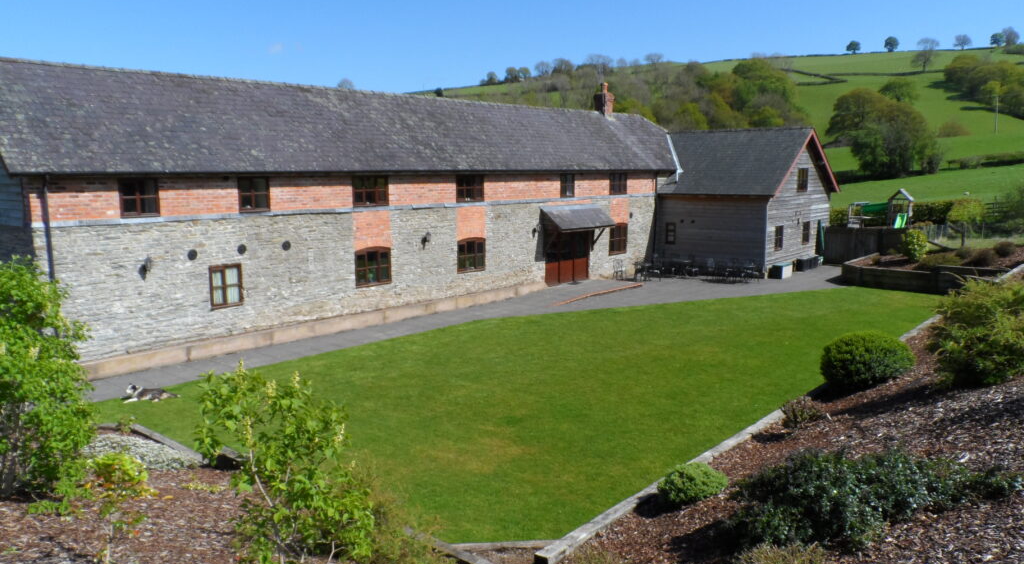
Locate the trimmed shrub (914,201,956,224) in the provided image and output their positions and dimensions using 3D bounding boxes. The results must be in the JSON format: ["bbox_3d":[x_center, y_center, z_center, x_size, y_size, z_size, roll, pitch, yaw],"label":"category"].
[{"bbox_3d":[25.509,-4.146,43.000,2.190,1.570,1.314,5,10,30],"label":"trimmed shrub"}]

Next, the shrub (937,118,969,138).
[{"bbox_3d":[93.234,-32.425,150.000,6.112,4.137,5.195,5,10,31],"label":"shrub"}]

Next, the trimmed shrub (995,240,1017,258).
[{"bbox_3d":[18.277,-1.203,26.300,0.658,0.670,0.625,6,11,34],"label":"trimmed shrub"}]

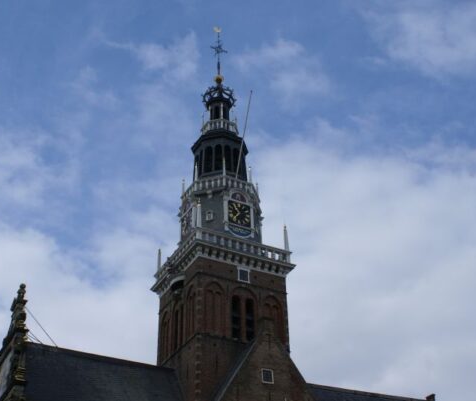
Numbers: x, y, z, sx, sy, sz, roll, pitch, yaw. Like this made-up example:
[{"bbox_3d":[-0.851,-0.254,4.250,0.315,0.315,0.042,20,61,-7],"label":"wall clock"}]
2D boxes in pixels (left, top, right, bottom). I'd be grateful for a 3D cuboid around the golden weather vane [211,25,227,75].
[{"bbox_3d":[-1.650,-13.100,61.300,1.550,6.200,1.400,7,-35,-12],"label":"golden weather vane"}]

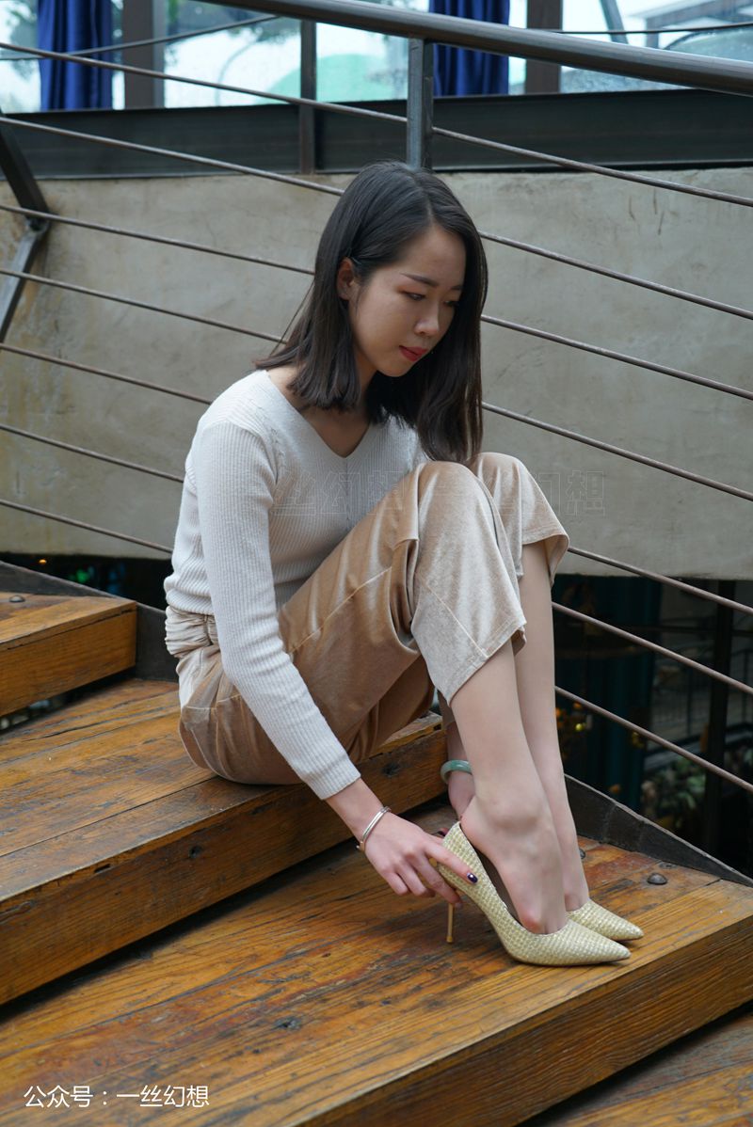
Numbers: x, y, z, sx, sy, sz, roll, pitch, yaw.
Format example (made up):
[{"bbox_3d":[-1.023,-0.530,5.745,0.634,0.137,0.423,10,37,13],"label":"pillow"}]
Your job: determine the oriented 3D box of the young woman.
[{"bbox_3d":[0.058,-0.040,1.792,0.700,0.939,0.420,8,12,36],"label":"young woman"}]

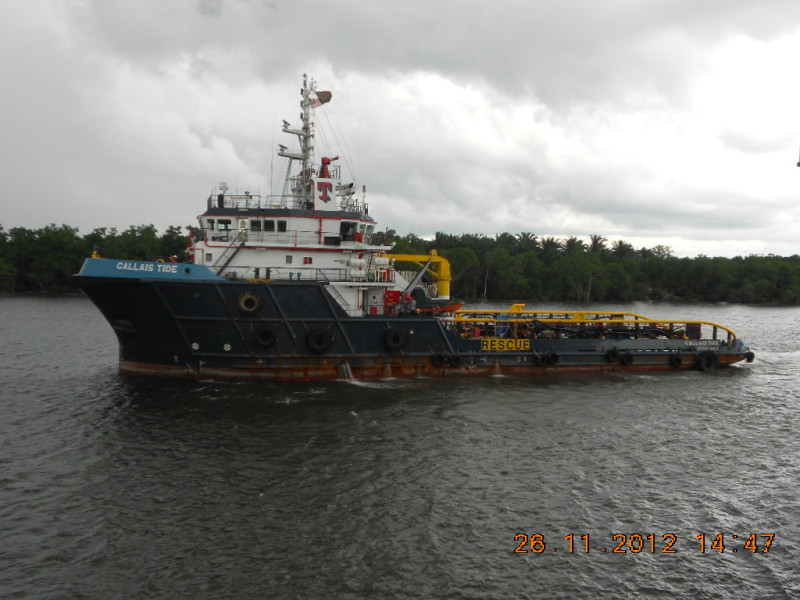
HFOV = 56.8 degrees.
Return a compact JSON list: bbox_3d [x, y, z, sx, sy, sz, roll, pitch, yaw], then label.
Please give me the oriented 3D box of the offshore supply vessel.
[{"bbox_3d":[2.800,-5.630,66.360,59.300,26.400,14.600,0,3,-15],"label":"offshore supply vessel"}]

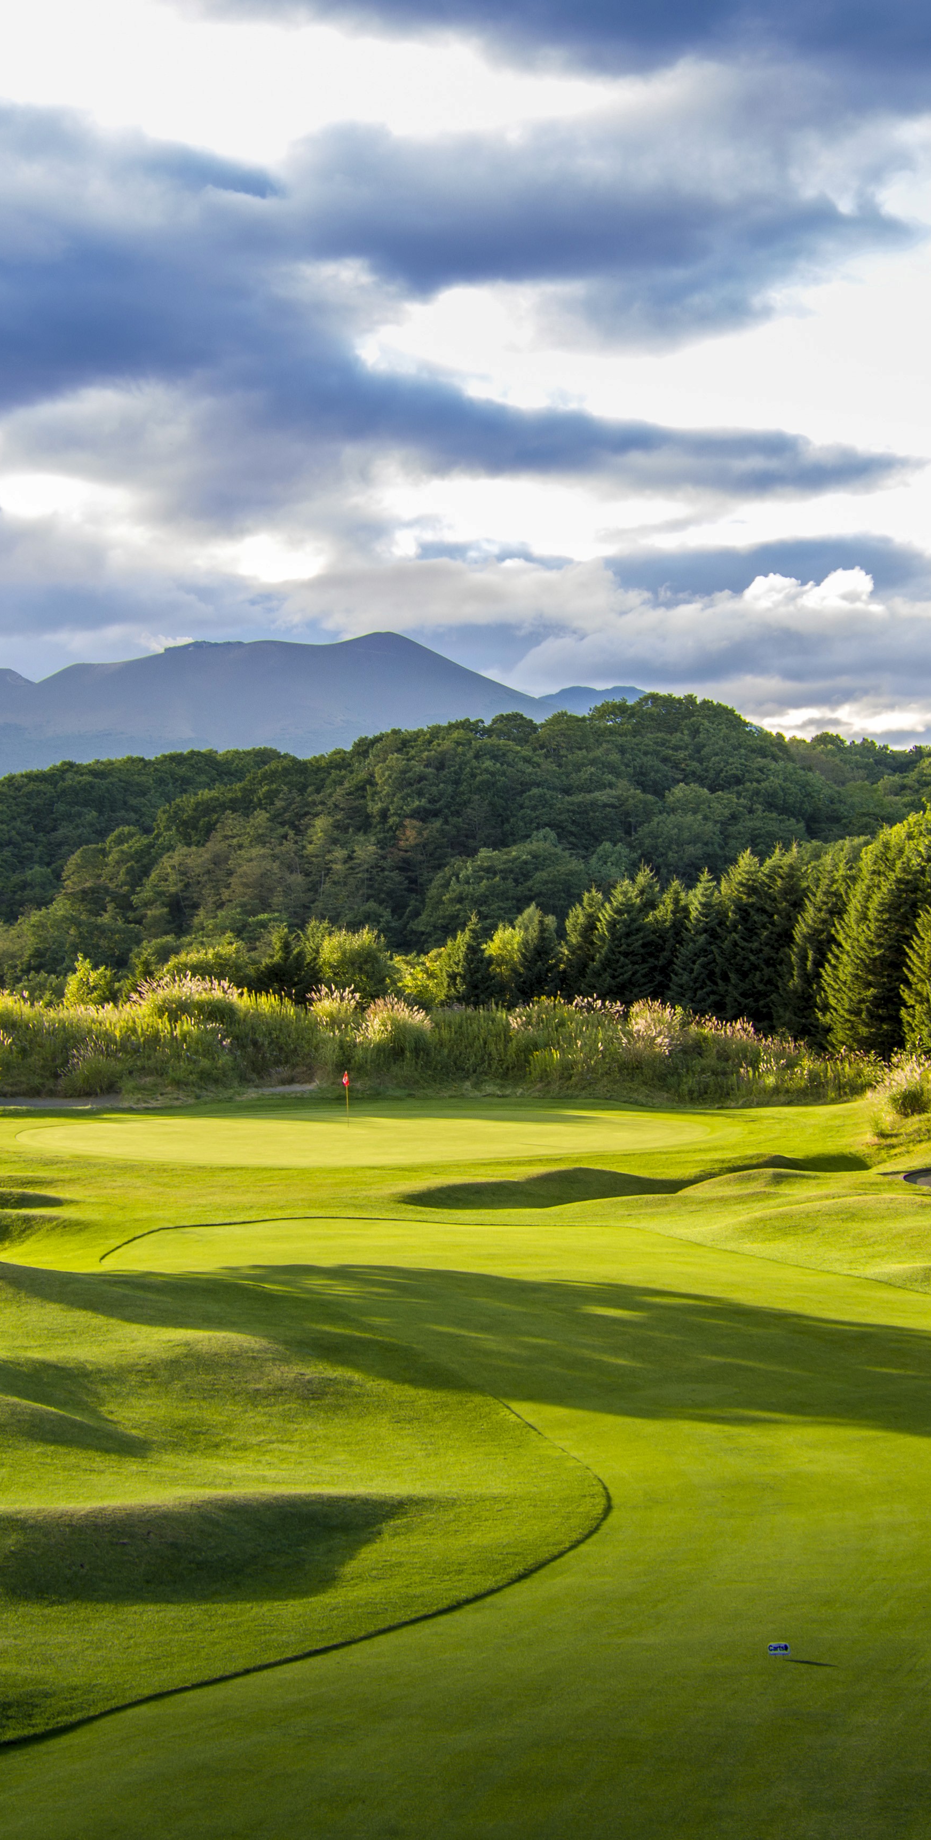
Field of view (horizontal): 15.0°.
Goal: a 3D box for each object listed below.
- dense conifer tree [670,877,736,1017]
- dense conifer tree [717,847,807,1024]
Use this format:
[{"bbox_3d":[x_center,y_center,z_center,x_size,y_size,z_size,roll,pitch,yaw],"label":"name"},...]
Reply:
[{"bbox_3d":[14.090,1.930,210.000,4.430,9.090,4.430,0,1,0],"label":"dense conifer tree"},{"bbox_3d":[15.550,1.510,186.000,4.730,10.470,4.730,0,1,0],"label":"dense conifer tree"}]

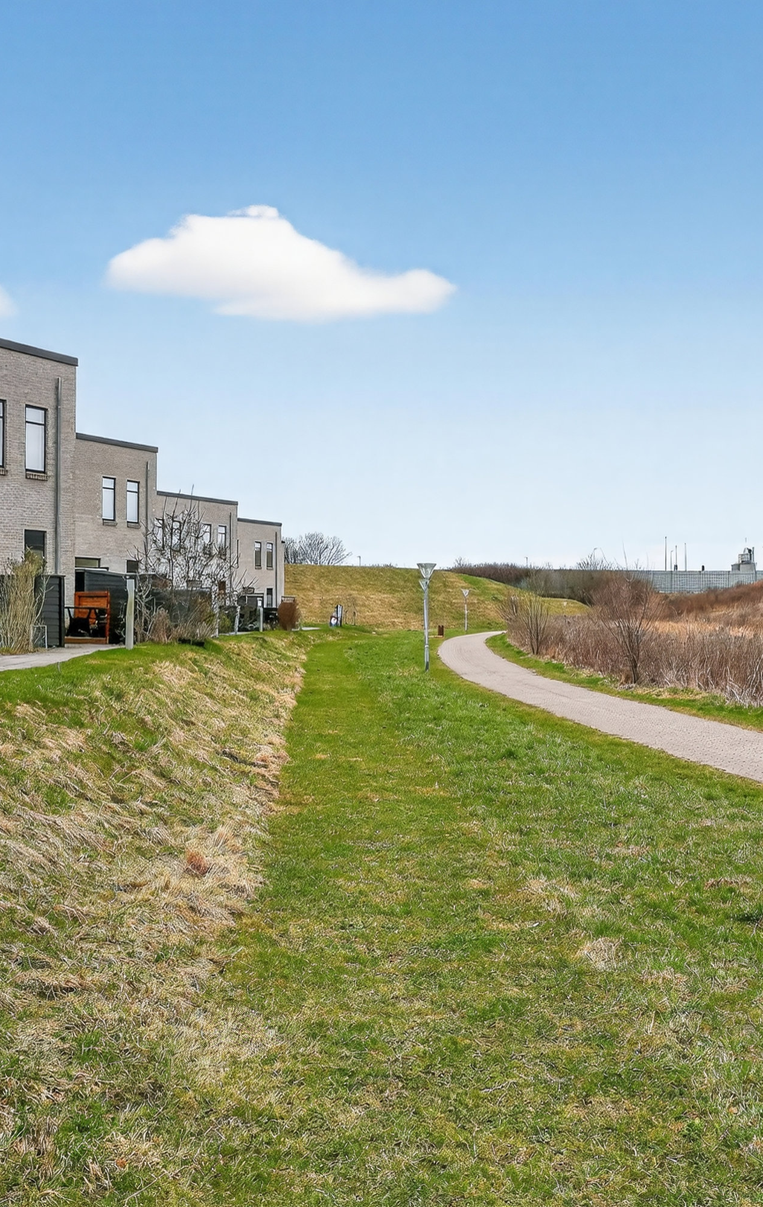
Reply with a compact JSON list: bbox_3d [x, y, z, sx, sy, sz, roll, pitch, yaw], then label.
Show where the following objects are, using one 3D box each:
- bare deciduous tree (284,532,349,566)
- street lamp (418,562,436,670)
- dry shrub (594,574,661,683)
[{"bbox_3d":[-7.246,-4.569,140.000,7.200,7.200,7.000,0,-1,0],"label":"bare deciduous tree"},{"bbox_3d":[1.343,0.399,37.300,0.580,3.200,0.580,0,-1,0],"label":"street lamp"},{"bbox_3d":[6.069,0.628,31.000,1.550,2.650,1.600,0,-1,0],"label":"dry shrub"}]

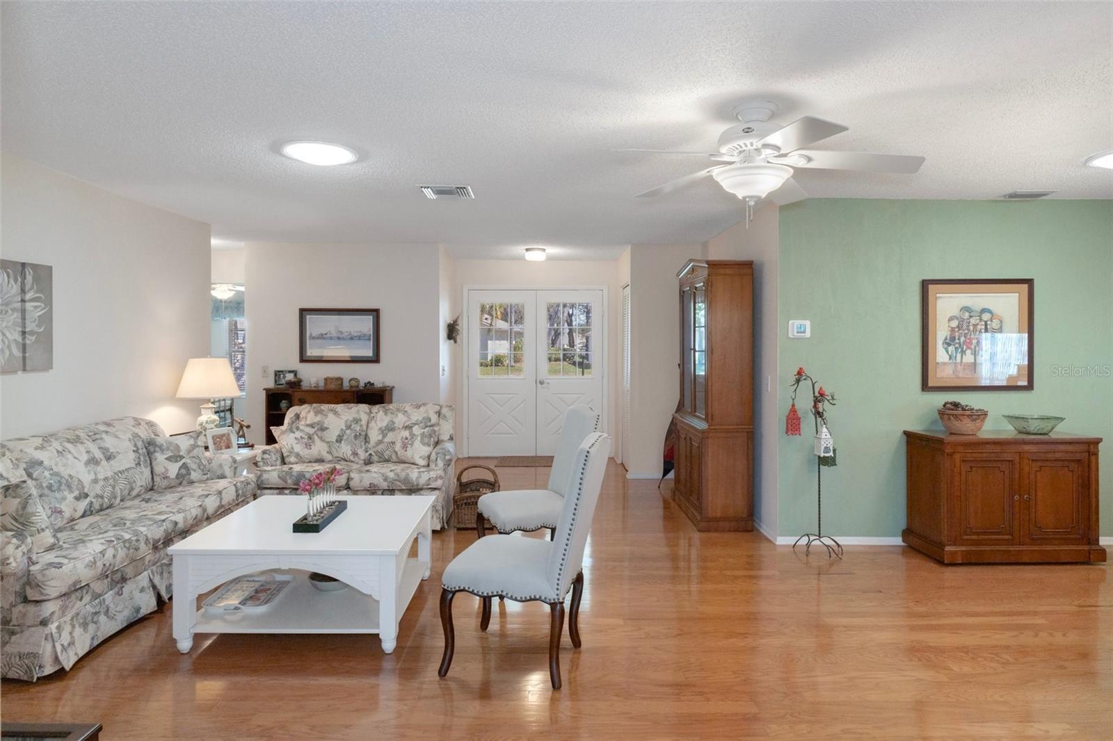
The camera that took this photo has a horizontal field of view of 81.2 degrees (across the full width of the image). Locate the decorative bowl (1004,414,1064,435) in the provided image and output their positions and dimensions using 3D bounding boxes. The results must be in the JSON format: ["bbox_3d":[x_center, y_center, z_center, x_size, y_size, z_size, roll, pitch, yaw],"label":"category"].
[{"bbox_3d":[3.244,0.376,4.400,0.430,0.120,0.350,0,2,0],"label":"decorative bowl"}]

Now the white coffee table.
[{"bbox_3d":[-1.260,1.043,3.475,1.050,0.495,1.030,0,2,-1],"label":"white coffee table"}]

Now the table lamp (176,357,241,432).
[{"bbox_3d":[-2.600,0.243,4.850,0.480,0.700,0.480,0,2,-1],"label":"table lamp"}]

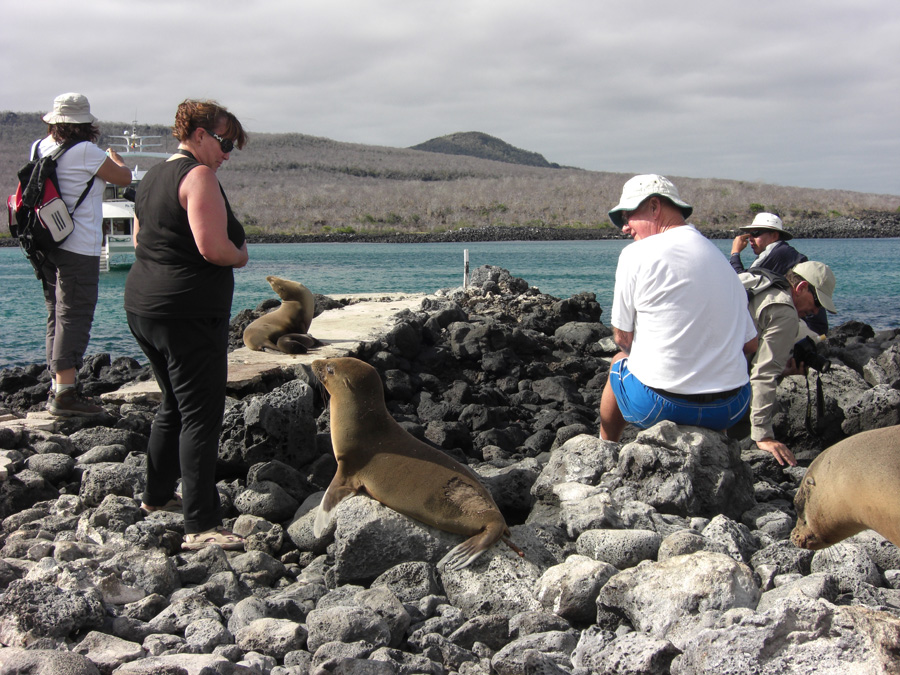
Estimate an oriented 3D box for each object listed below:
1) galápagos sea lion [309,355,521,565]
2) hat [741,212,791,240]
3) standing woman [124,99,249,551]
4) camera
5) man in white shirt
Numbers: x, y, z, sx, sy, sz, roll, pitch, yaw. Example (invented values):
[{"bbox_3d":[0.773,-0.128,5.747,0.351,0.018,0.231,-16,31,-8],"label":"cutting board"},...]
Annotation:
[{"bbox_3d":[-0.121,0.432,4.200,0.720,0.720,0.380,2,5,16],"label":"galápagos sea lion"},{"bbox_3d":[1.773,-0.619,6.700,0.310,0.130,0.280,8,1,-24],"label":"hat"},{"bbox_3d":[-0.988,-0.060,4.500,0.460,1.620,0.520,-4,6,-36],"label":"standing woman"},{"bbox_3d":[1.481,0.074,4.900,0.155,0.105,0.135,30,6,25],"label":"camera"},{"bbox_3d":[0.841,-0.055,4.420,0.570,1.100,0.720,-2,6,-25],"label":"man in white shirt"}]

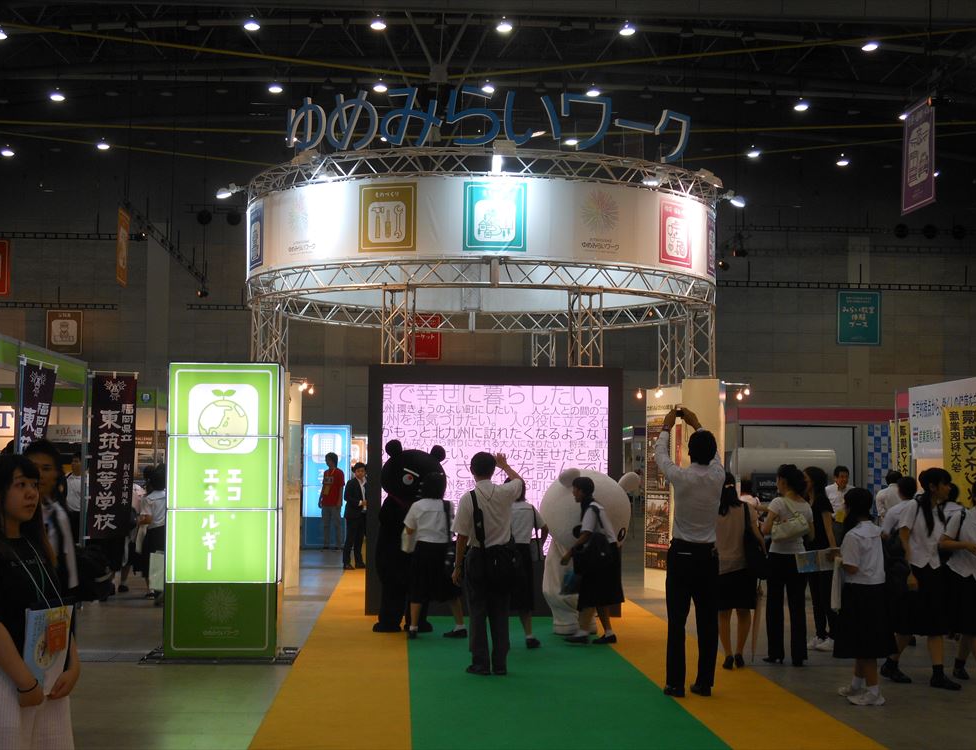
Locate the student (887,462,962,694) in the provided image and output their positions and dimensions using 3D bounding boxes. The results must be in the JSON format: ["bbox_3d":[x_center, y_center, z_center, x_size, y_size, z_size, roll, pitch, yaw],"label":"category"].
[{"bbox_3d":[3.222,1.488,12.261,0.550,1.596,0.470,-2,-4,40],"label":"student"}]

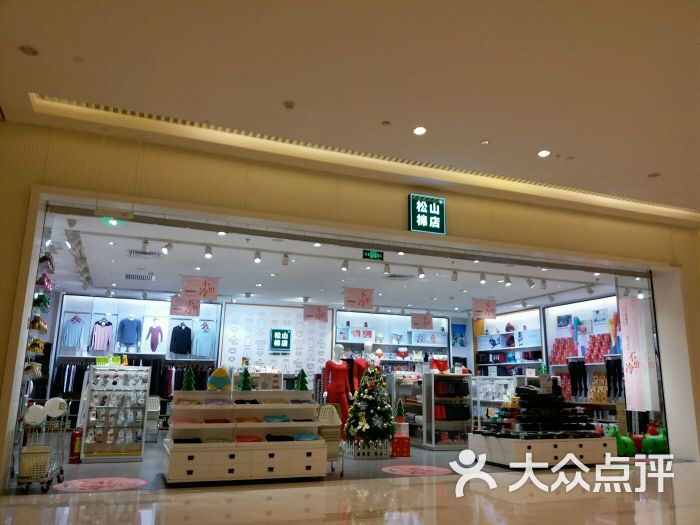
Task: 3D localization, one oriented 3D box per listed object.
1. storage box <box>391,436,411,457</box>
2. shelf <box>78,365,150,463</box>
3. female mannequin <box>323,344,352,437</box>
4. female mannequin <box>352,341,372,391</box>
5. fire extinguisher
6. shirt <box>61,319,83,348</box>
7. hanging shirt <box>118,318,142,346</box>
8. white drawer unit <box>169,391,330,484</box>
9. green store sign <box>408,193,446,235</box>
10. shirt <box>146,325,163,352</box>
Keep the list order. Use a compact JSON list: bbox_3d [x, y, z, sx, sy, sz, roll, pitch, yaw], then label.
[{"bbox_3d":[0.863,3.341,10.300,0.340,0.335,0.330,5,-13,-18],"label":"storage box"},{"bbox_3d":[-3.459,2.242,8.408,0.806,1.307,0.545,6,-13,-21],"label":"shelf"},{"bbox_3d":[-0.205,2.466,10.560,0.460,1.857,0.315,6,-13,-21],"label":"female mannequin"},{"bbox_3d":[0.323,2.438,10.512,0.460,1.863,0.315,6,-13,-21],"label":"female mannequin"},{"bbox_3d":[-4.183,2.813,8.696,0.170,0.530,0.160,11,-16,-38],"label":"fire extinguisher"},{"bbox_3d":[-6.665,1.675,13.550,0.470,0.680,0.130,6,-13,-21],"label":"shirt"},{"bbox_3d":[-5.137,1.638,13.258,0.524,0.650,0.218,6,-13,-21],"label":"hanging shirt"},{"bbox_3d":[-1.431,2.329,7.688,1.984,1.129,1.139,6,-13,-21],"label":"white drawer unit"},{"bbox_3d":[1.183,-0.721,8.686,0.590,0.580,0.110,6,-13,-21],"label":"green store sign"},{"bbox_3d":[-4.640,1.801,13.424,0.370,0.657,0.145,6,-13,-21],"label":"shirt"}]

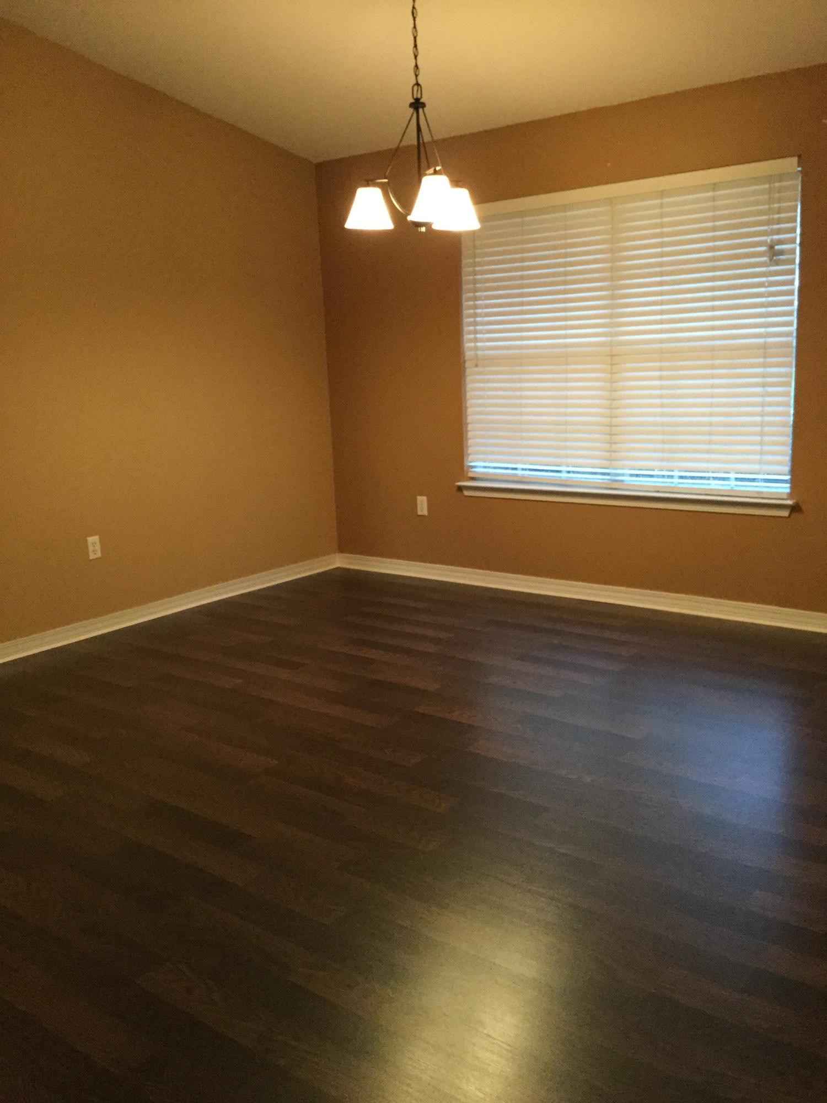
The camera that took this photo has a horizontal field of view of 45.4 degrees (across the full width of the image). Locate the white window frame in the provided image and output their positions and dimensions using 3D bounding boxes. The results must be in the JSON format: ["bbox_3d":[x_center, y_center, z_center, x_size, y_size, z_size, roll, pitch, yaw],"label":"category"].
[{"bbox_3d":[1.012,-1.051,4.972,1.769,1.485,0.075,7,14,37],"label":"white window frame"}]

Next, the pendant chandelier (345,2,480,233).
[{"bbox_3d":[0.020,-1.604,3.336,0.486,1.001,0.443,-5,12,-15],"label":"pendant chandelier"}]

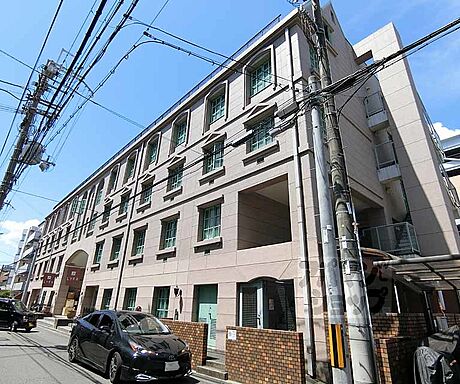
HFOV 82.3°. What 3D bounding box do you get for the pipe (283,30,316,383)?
[{"bbox_3d":[2.156,-1.250,8.592,0.145,12.170,0.145,23,-31,-39],"label":"pipe"}]

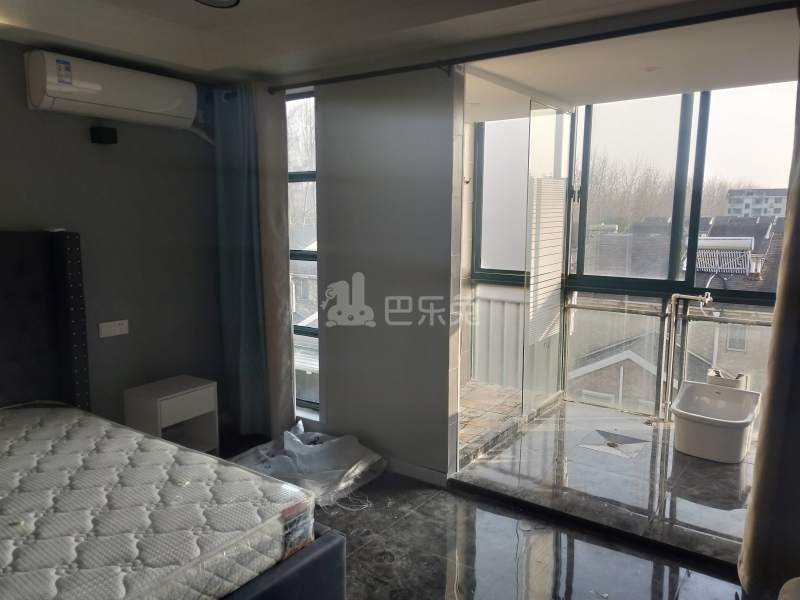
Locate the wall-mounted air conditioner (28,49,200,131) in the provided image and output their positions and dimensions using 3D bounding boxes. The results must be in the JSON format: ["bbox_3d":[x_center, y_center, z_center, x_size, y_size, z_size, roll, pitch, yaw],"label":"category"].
[{"bbox_3d":[-1.595,-1.162,3.260,0.205,0.275,0.853,7,12,36],"label":"wall-mounted air conditioner"}]

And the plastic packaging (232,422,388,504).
[{"bbox_3d":[-0.629,0.995,3.679,0.920,0.180,0.620,7,12,36],"label":"plastic packaging"}]

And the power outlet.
[{"bbox_3d":[-1.719,0.175,3.486,0.012,0.086,0.173,7,12,36],"label":"power outlet"}]

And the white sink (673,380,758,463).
[{"bbox_3d":[2.055,0.815,3.798,0.490,0.375,0.420,7,12,36],"label":"white sink"}]

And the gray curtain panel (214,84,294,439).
[{"bbox_3d":[-0.964,-0.204,3.902,0.600,2.370,0.190,7,12,36],"label":"gray curtain panel"}]

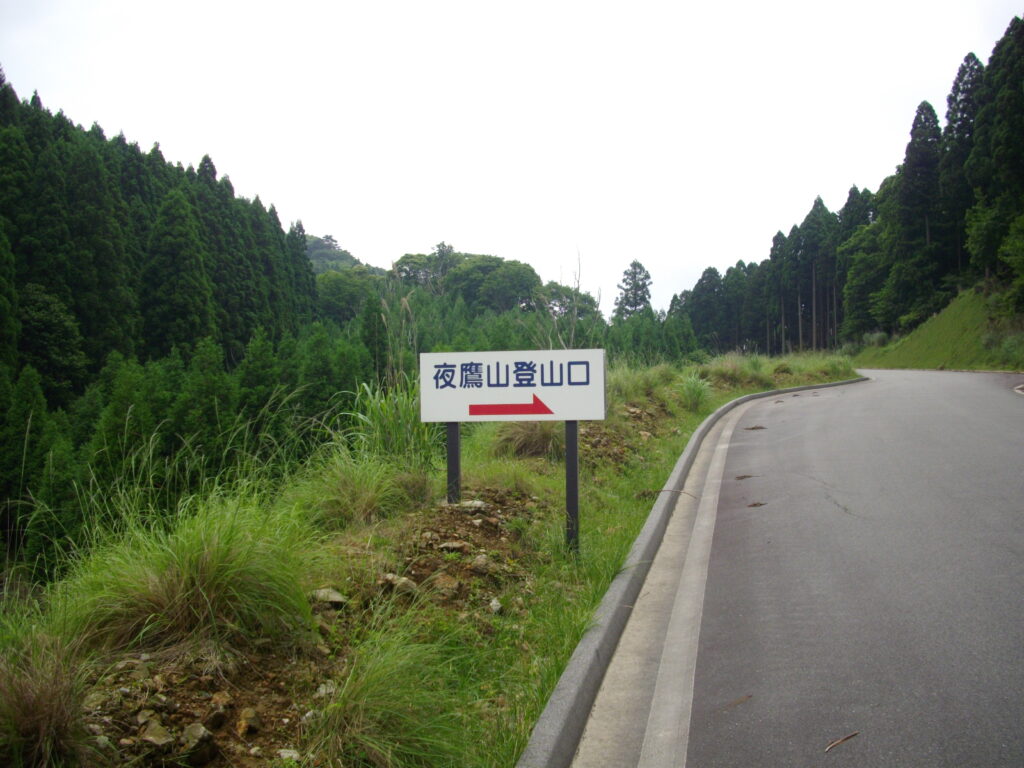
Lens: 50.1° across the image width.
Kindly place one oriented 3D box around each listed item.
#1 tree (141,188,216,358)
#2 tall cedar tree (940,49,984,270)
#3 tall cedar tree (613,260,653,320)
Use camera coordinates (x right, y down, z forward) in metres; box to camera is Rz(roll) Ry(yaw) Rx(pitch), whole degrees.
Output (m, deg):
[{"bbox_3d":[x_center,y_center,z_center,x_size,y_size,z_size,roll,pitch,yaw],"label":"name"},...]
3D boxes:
[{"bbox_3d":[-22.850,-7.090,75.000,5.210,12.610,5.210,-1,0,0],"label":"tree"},{"bbox_3d":[29.700,-14.110,72.000,3.160,15.390,3.160,-1,0,0],"label":"tall cedar tree"},{"bbox_3d":[14.310,-9.210,130.000,4.870,10.930,4.870,-1,0,0],"label":"tall cedar tree"}]

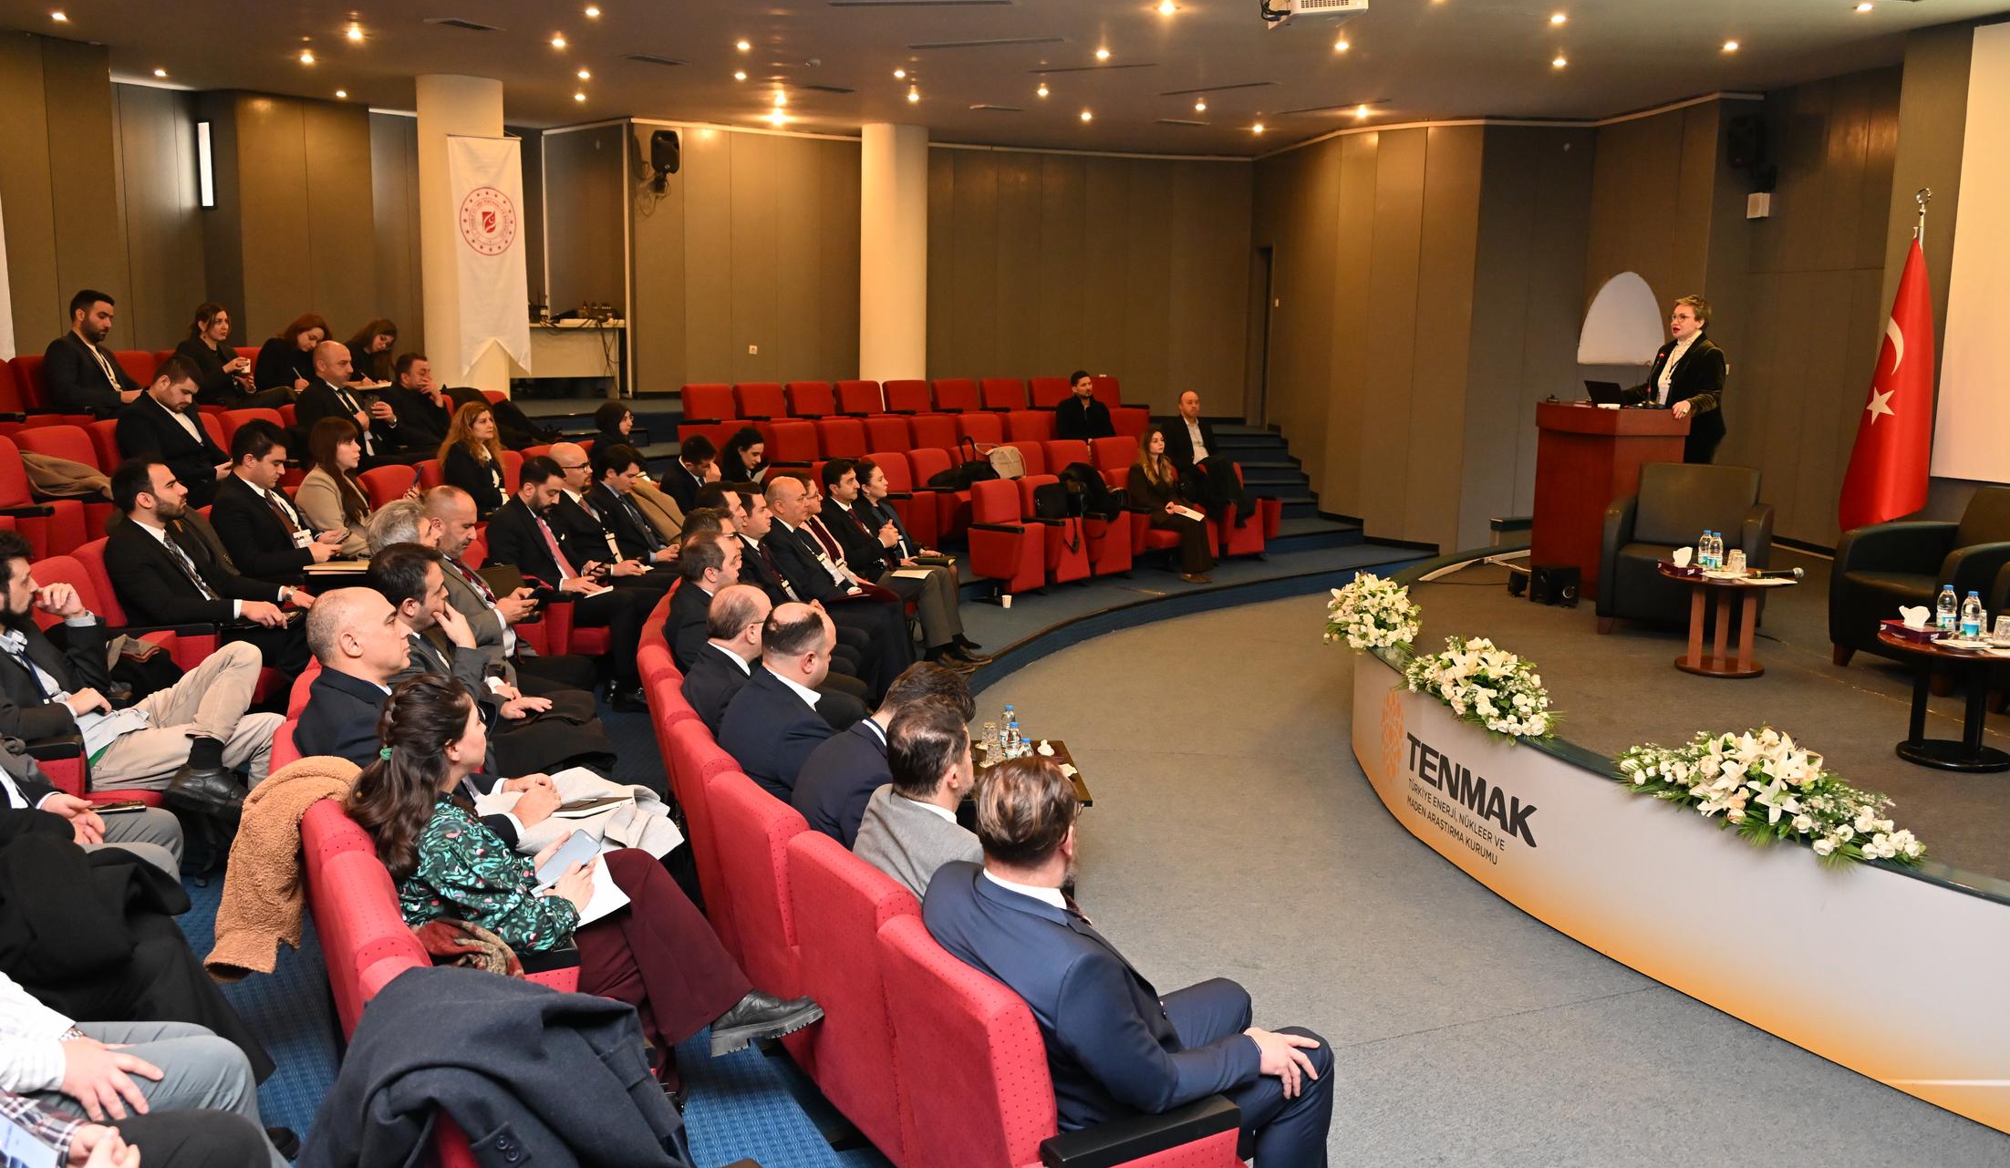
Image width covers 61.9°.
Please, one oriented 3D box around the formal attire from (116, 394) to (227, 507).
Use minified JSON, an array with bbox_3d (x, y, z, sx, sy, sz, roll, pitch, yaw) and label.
[{"bbox_3d":[-4.449,-0.697,8.931,0.470,0.630,0.510,2,9,8],"label":"formal attire"}]

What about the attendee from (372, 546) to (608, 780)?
[{"bbox_3d":[-1.509,0.533,4.936,0.830,1.280,0.560,0,9,-9],"label":"attendee"}]

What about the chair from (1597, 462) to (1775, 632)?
[{"bbox_3d":[3.644,-0.166,8.855,0.762,0.851,0.772,6,10,30],"label":"chair"}]

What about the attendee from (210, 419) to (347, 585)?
[{"bbox_3d":[-2.829,-0.069,6.850,0.850,1.210,0.550,1,9,-1],"label":"attendee"}]

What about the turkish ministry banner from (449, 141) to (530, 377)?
[{"bbox_3d":[-3.837,-2.424,12.457,0.050,1.750,0.713,7,11,35],"label":"turkish ministry banner"}]

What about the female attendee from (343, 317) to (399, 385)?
[{"bbox_3d":[-3.977,-1.180,10.882,0.850,1.074,0.500,3,9,16],"label":"female attendee"}]

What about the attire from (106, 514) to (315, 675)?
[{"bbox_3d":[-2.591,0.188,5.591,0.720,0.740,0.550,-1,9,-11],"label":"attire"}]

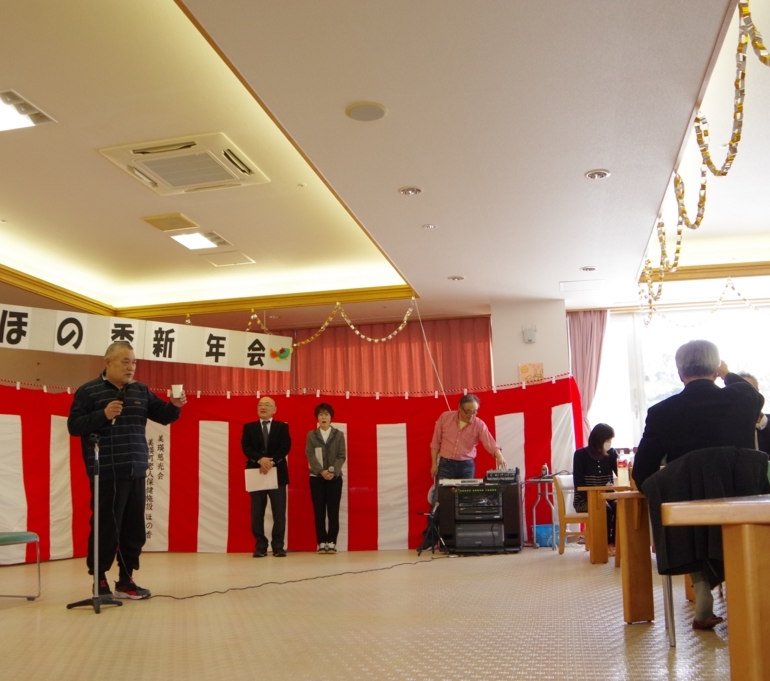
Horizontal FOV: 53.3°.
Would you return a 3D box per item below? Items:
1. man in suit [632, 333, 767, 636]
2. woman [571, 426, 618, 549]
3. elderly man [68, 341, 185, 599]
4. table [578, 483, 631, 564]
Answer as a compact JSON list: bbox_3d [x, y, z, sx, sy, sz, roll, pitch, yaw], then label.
[{"bbox_3d":[1.515,0.688,3.585,0.600,1.300,0.720,-4,-11,18],"label":"man in suit"},{"bbox_3d":[2.065,1.436,7.494,0.460,1.280,0.630,4,-12,-25],"label":"woman"},{"bbox_3d":[-1.739,0.845,5.221,0.480,1.690,0.660,-9,-14,38],"label":"elderly man"},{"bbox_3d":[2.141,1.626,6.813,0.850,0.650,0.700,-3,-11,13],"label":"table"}]

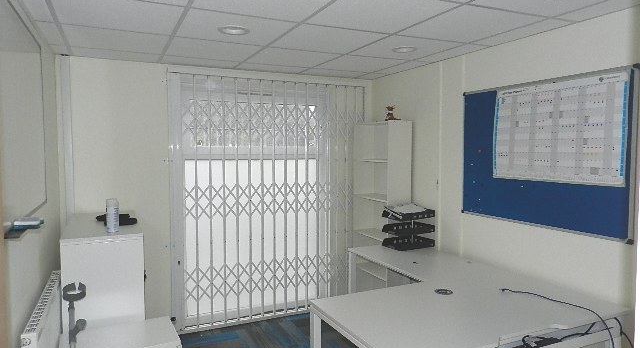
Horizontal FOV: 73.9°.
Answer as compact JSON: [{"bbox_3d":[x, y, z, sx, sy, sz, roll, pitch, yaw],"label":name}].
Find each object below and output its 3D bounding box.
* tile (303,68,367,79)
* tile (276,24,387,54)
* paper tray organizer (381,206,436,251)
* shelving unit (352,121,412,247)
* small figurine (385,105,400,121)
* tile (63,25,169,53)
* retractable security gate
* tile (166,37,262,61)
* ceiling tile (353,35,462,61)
[{"bbox_3d":[0.130,-0.938,3.929,0.588,0.020,0.289,-2,4,-25],"label":"tile"},{"bbox_3d":[0.041,-0.864,2.725,0.588,0.020,0.588,-2,4,-25],"label":"tile"},{"bbox_3d":[0.732,0.444,3.526,0.335,0.310,0.250,-2,4,-25],"label":"paper tray organizer"},{"bbox_3d":[0.572,0.422,3.978,0.245,1.782,0.605,-2,4,-25],"label":"shelving unit"},{"bbox_3d":[0.633,-0.526,3.694,0.130,0.143,0.090,-2,4,-25],"label":"small figurine"},{"bbox_3d":[-1.300,-0.858,2.749,0.588,0.020,0.588,-2,4,-25],"label":"tile"},{"bbox_3d":[-0.378,0.229,3.870,1.850,2.160,0.070,-2,4,-25],"label":"retractable security gate"},{"bbox_3d":[-0.759,-0.877,3.007,0.588,0.020,0.588,-2,4,-25],"label":"tile"},{"bbox_3d":[0.583,-0.882,2.983,0.588,0.020,0.588,-2,4,-25],"label":"ceiling tile"}]

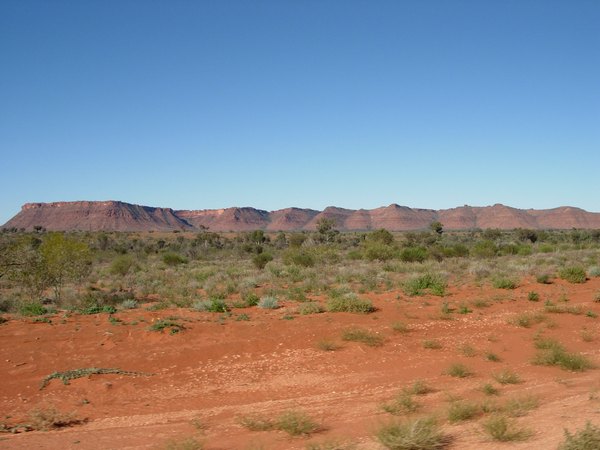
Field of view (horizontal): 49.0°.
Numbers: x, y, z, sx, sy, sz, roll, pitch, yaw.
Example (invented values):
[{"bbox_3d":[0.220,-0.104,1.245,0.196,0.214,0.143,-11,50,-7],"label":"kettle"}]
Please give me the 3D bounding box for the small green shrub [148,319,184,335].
[{"bbox_3d":[-2.283,1.756,11.305,0.635,0.191,0.540,0,0,0],"label":"small green shrub"}]

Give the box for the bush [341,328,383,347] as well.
[{"bbox_3d":[1.094,1.954,11.529,0.735,0.268,0.551,0,0,5],"label":"bush"}]

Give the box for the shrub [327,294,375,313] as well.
[{"bbox_3d":[1.095,1.665,14.295,1.042,0.400,0.833,0,0,0],"label":"shrub"}]

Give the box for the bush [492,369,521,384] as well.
[{"bbox_3d":[2.373,1.729,7.534,0.320,0.152,0.256,0,0,0],"label":"bush"}]

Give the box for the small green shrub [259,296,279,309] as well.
[{"bbox_3d":[-0.704,1.736,14.821,0.461,0.278,0.369,0,0,0],"label":"small green shrub"}]

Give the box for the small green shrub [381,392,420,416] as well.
[{"bbox_3d":[1.041,1.859,6.826,0.410,0.218,0.348,0,-1,9],"label":"small green shrub"}]

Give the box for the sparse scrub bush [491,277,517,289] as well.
[{"bbox_3d":[6.100,1.737,19.652,0.716,0.311,0.573,0,0,0],"label":"sparse scrub bush"}]

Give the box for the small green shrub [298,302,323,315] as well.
[{"bbox_3d":[0.241,1.747,13.856,0.547,0.234,0.438,0,0,0],"label":"small green shrub"}]

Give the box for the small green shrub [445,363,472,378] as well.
[{"bbox_3d":[2.159,1.976,9.002,0.369,0.184,0.332,0,0,13],"label":"small green shrub"}]

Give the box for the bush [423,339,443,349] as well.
[{"bbox_3d":[1.959,1.755,9.742,0.296,0.138,0.237,0,0,0],"label":"bush"}]

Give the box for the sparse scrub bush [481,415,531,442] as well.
[{"bbox_3d":[1.872,1.854,6.009,0.435,0.210,0.370,0,-1,17],"label":"sparse scrub bush"}]

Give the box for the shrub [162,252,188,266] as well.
[{"bbox_3d":[-6.919,1.917,36.608,1.445,0.722,1.301,0,0,-11],"label":"shrub"}]

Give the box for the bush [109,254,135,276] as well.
[{"bbox_3d":[-7.548,1.712,27.864,1.062,0.927,0.902,0,-1,-15],"label":"bush"}]

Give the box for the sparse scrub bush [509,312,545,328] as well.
[{"bbox_3d":[4.672,1.959,13.589,0.702,0.288,0.562,0,0,19],"label":"sparse scrub bush"}]

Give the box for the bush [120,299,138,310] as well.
[{"bbox_3d":[-4.277,1.990,16.524,0.452,0.270,0.406,0,0,-15],"label":"bush"}]

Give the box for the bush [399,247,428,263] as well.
[{"bbox_3d":[7.127,1.844,41.183,1.813,0.938,1.632,0,0,10],"label":"bush"}]

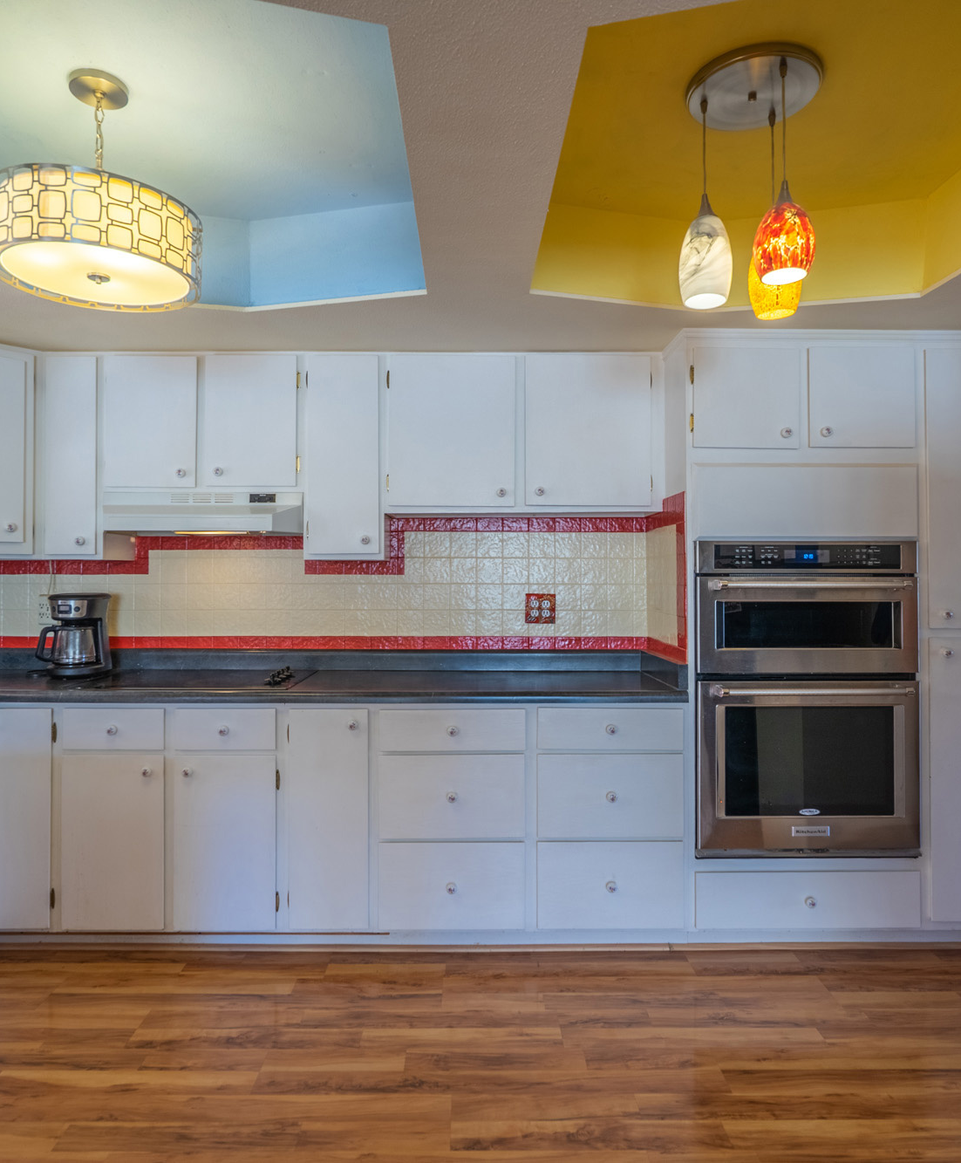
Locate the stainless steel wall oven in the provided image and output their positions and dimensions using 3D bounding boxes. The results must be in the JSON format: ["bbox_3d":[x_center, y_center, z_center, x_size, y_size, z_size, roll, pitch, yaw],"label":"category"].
[{"bbox_3d":[1.106,0.397,2.860,0.757,1.068,0.570,0,0,-1],"label":"stainless steel wall oven"}]

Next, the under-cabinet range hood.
[{"bbox_3d":[-1.043,-0.260,3.000,0.755,0.150,0.470,0,0,0],"label":"under-cabinet range hood"}]

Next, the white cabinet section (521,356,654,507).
[{"bbox_3d":[0.401,-0.558,3.020,0.480,0.560,0.300,0,0,-1],"label":"white cabinet section"}]

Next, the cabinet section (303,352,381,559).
[{"bbox_3d":[-0.527,-0.478,3.103,0.308,0.775,0.290,0,0,-1],"label":"cabinet section"}]

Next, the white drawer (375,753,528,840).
[{"bbox_3d":[-0.097,0.734,2.835,0.492,0.289,0.440,0,0,0],"label":"white drawer"}]

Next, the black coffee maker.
[{"bbox_3d":[-1.615,0.210,3.060,0.185,0.320,0.260,0,0,10],"label":"black coffee maker"}]

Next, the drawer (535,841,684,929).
[{"bbox_3d":[0.440,1.031,2.835,0.490,0.293,0.440,0,0,0],"label":"drawer"}]

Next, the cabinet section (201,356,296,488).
[{"bbox_3d":[-0.855,-0.596,3.020,0.347,0.485,0.300,0,0,-1],"label":"cabinet section"}]

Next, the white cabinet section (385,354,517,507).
[{"bbox_3d":[-0.111,-0.574,3.108,0.506,0.585,0.290,0,0,-1],"label":"white cabinet section"}]

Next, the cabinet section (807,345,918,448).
[{"bbox_3d":[1.313,-0.634,2.966,0.388,0.358,0.600,0,0,-1],"label":"cabinet section"}]

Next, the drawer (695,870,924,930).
[{"bbox_3d":[1.105,1.072,2.860,0.764,0.195,0.500,0,0,-1],"label":"drawer"}]

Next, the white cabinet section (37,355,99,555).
[{"bbox_3d":[-1.569,-0.479,3.094,0.238,0.763,0.290,0,0,-1],"label":"white cabinet section"}]

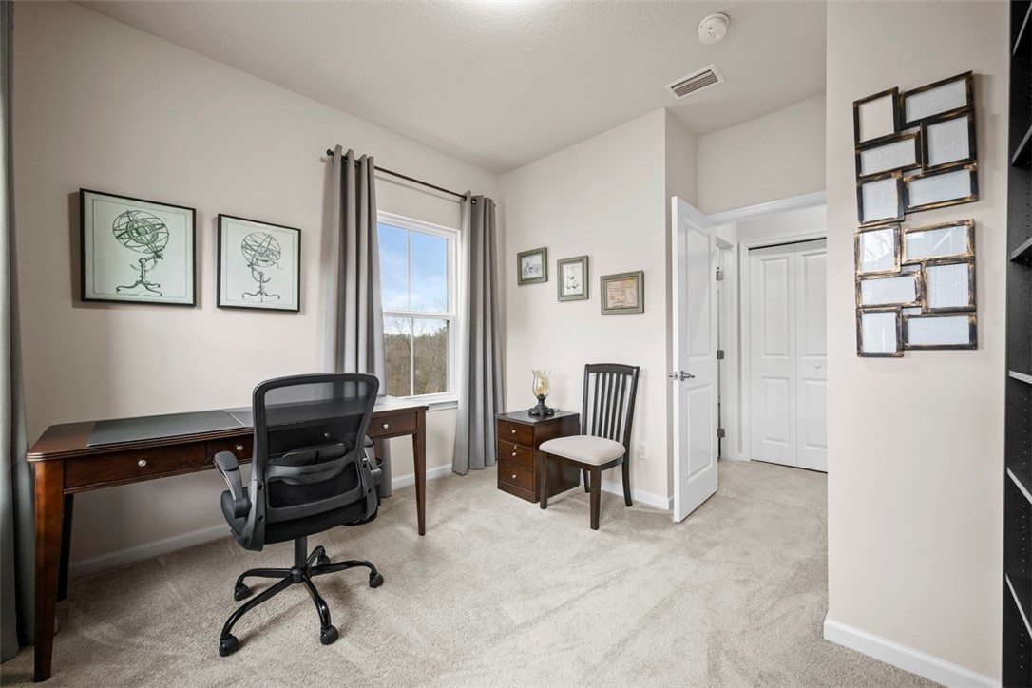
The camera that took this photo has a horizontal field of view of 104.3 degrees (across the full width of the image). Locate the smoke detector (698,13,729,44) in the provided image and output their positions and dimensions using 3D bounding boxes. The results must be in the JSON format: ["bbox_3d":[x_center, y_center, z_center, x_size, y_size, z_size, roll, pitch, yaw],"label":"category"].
[{"bbox_3d":[0.995,-1.596,2.025,0.140,0.050,0.140,0,0,0],"label":"smoke detector"}]

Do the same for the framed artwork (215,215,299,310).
[{"bbox_3d":[-1.540,-0.466,2.429,0.025,0.530,0.430,0,0,44],"label":"framed artwork"}]

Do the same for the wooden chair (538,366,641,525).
[{"bbox_3d":[0.510,0.637,2.763,0.480,0.970,0.570,0,0,44],"label":"wooden chair"}]

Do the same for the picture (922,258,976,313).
[{"bbox_3d":[1.393,-0.183,1.294,0.116,0.166,0.020,0,0,44],"label":"picture"}]

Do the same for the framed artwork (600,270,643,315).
[{"bbox_3d":[0.779,-0.366,2.952,0.342,0.310,0.030,0,0,44],"label":"framed artwork"}]

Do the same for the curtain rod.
[{"bbox_3d":[-0.739,-1.272,3.183,0.060,0.045,1.480,0,0,44],"label":"curtain rod"}]

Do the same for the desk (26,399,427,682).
[{"bbox_3d":[-1.313,0.748,2.104,0.711,0.765,1.527,0,0,45],"label":"desk"}]

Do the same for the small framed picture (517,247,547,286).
[{"bbox_3d":[0.152,-0.688,3.603,0.345,0.300,0.025,0,0,44],"label":"small framed picture"}]

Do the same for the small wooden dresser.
[{"bbox_3d":[0.176,0.838,3.140,0.510,0.573,0.425,0,0,-43],"label":"small wooden dresser"}]

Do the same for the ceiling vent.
[{"bbox_3d":[1.118,-1.617,2.505,0.295,0.016,0.205,0,0,44],"label":"ceiling vent"}]

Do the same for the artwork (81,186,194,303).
[{"bbox_3d":[-1.907,-0.465,2.051,0.025,0.530,0.430,0,0,44],"label":"artwork"}]

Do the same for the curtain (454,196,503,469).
[{"bbox_3d":[-0.329,-0.093,3.588,0.150,2.420,0.500,0,0,44],"label":"curtain"}]

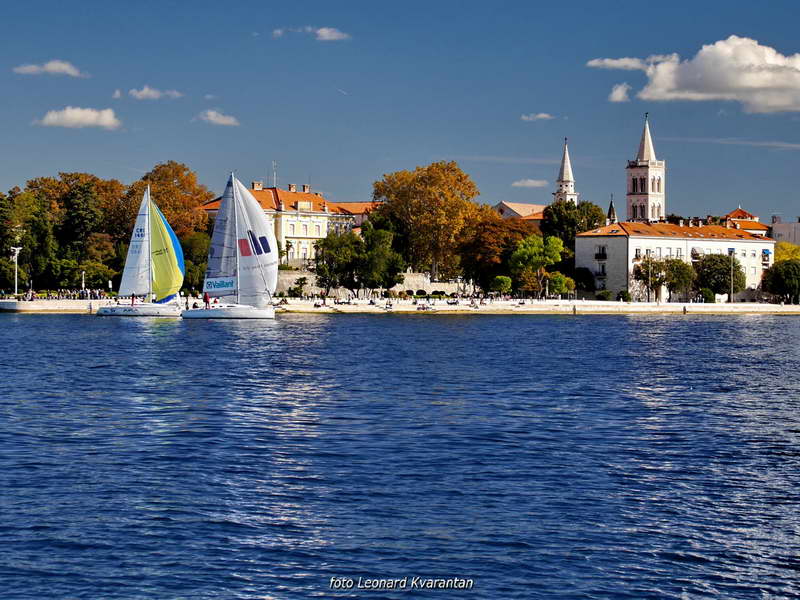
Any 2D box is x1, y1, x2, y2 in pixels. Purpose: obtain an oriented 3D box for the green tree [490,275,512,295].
[{"bbox_3d":[15.800,-2.300,295.000,3.420,3.350,3.420,0,0,0],"label":"green tree"}]

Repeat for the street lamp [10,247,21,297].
[{"bbox_3d":[-57.310,-4.070,283.000,1.570,7.690,0.400,0,0,0],"label":"street lamp"}]

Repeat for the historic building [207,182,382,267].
[{"bbox_3d":[-22.000,-14.120,352.000,14.000,15.500,39.000,0,0,41],"label":"historic building"}]

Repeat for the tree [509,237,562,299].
[{"bbox_3d":[22.170,-5.480,310.000,8.830,10.470,8.390,0,0,0],"label":"tree"}]

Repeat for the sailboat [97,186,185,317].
[{"bbox_3d":[-33.140,-6.230,242.000,10.900,16.660,3.700,0,0,10],"label":"sailboat"}]

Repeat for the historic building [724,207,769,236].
[{"bbox_3d":[105.850,-15.640,590.000,19.000,27.000,19.000,0,0,44],"label":"historic building"}]

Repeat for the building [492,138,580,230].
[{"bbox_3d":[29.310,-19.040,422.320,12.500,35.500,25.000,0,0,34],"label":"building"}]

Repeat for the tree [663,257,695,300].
[{"bbox_3d":[47.760,-3.600,325.000,5.490,7.720,5.320,0,0,0],"label":"tree"}]

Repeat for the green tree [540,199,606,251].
[{"bbox_3d":[32.680,-10.080,357.000,12.430,18.080,11.810,0,0,0],"label":"green tree"}]

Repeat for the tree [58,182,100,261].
[{"bbox_3d":[-52.930,-9.990,313.000,6.940,19.490,6.940,0,0,0],"label":"tree"}]

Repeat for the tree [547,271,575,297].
[{"bbox_3d":[26.420,-2.550,312.000,4.610,4.610,4.470,0,0,0],"label":"tree"}]

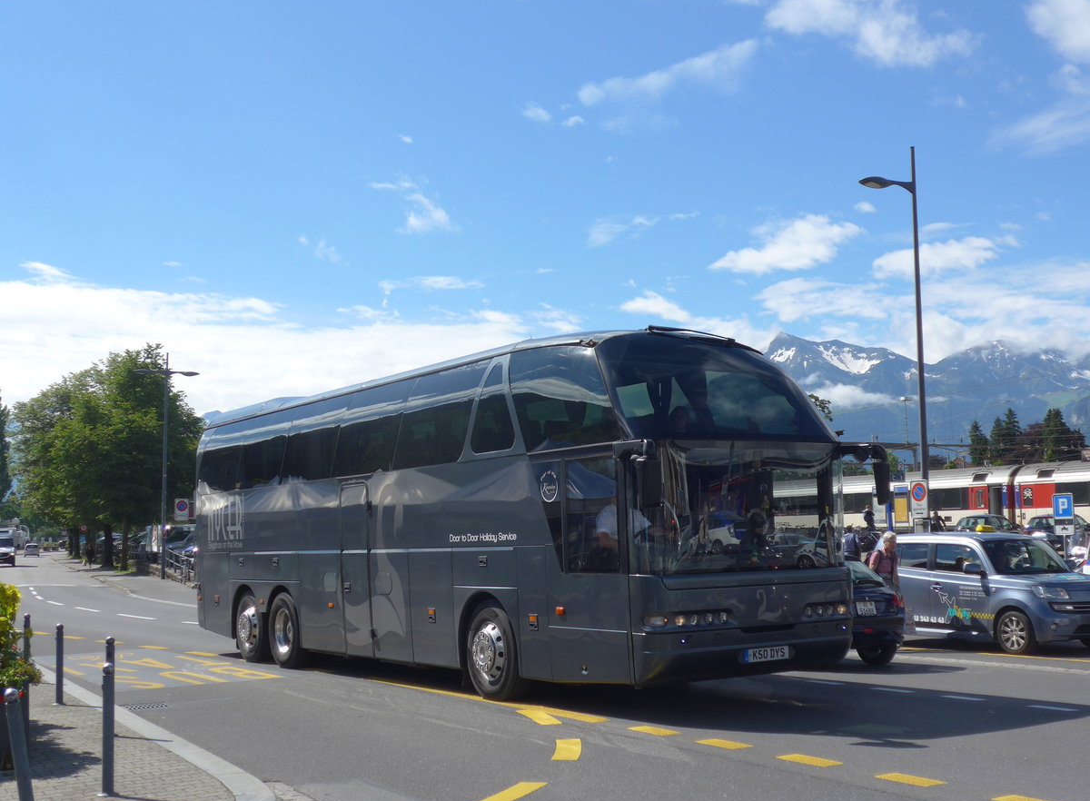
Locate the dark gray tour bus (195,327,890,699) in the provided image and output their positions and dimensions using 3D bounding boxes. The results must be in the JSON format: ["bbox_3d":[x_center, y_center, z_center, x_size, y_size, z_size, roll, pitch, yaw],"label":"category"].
[{"bbox_3d":[-1.321,1.661,18.729,2.650,3.980,13.000,3,-7,-33],"label":"dark gray tour bus"}]

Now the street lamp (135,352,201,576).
[{"bbox_3d":[-17.435,2.955,63.549,3.100,10.300,0.320,2,-7,-24],"label":"street lamp"}]

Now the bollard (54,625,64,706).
[{"bbox_3d":[-5.216,2.840,14.896,0.080,0.860,0.080,-1,-6,0],"label":"bollard"}]

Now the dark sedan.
[{"bbox_3d":[3.211,2.963,19.528,1.720,1.430,4.250,2,-7,-28],"label":"dark sedan"}]

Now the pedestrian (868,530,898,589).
[{"bbox_3d":[5.009,2.808,20.300,0.520,1.740,0.450,3,-7,-34],"label":"pedestrian"}]

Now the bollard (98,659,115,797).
[{"bbox_3d":[-2.915,2.191,9.246,0.080,0.870,0.080,-1,-6,0],"label":"bollard"}]

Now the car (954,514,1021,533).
[{"bbox_3d":[20.272,5.935,62.922,1.680,1.470,3.850,4,-8,-38],"label":"car"}]

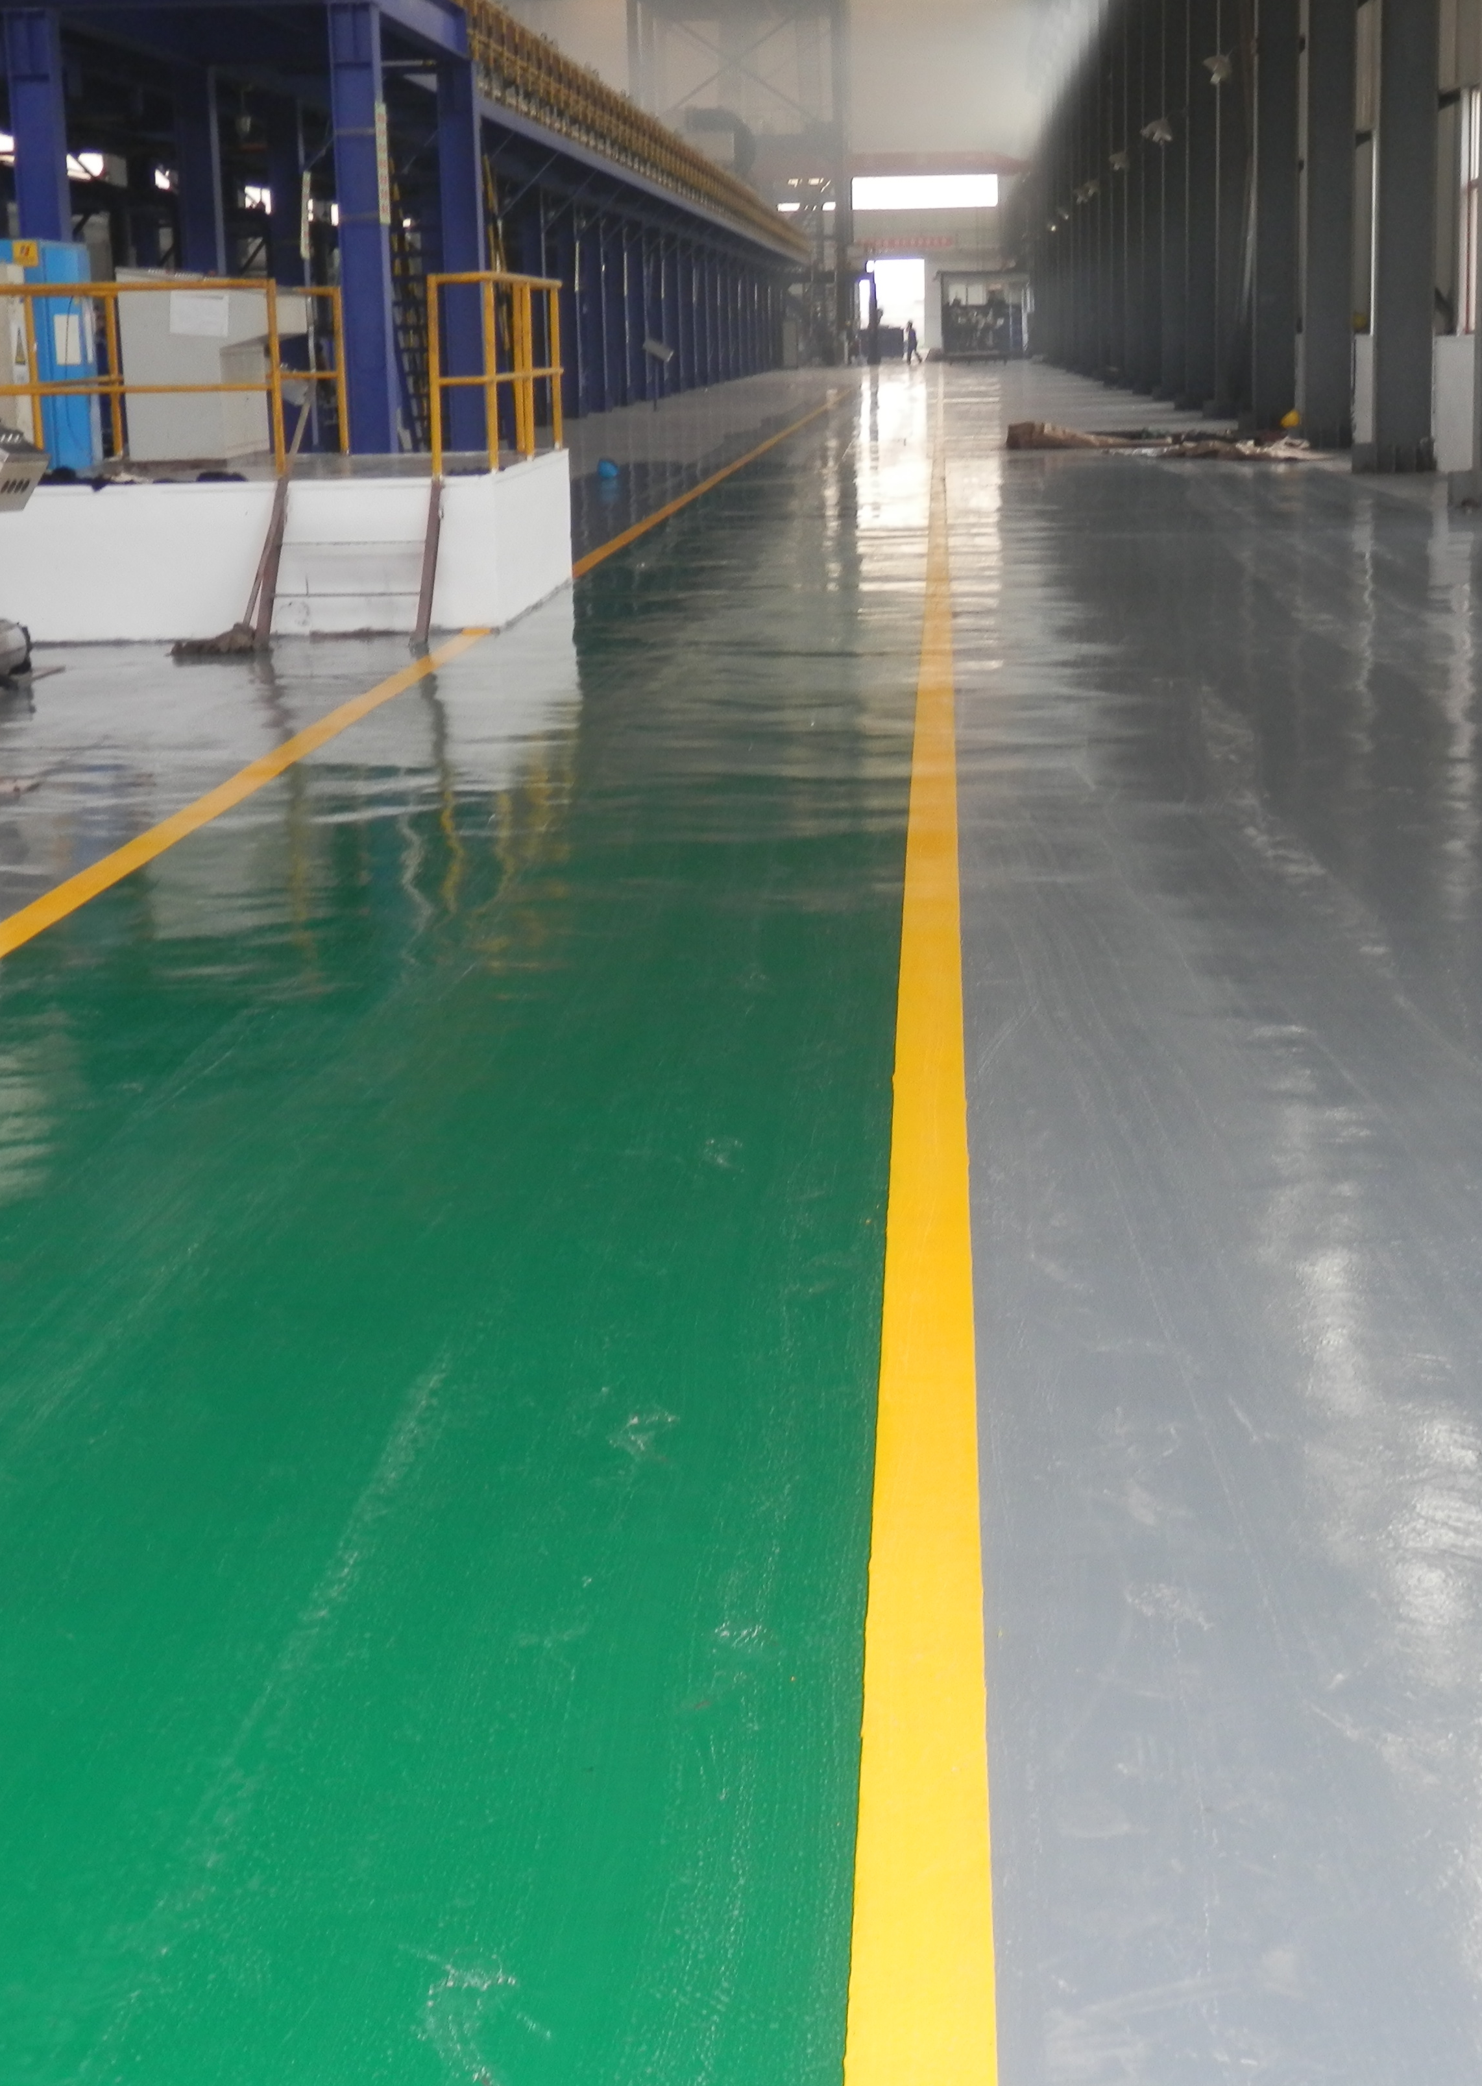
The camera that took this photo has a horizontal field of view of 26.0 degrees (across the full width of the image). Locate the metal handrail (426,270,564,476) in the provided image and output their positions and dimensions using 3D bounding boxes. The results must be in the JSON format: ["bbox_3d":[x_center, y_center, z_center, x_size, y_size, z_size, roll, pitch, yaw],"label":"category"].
[{"bbox_3d":[-1.309,-3.705,17.712,0.325,0.995,3.079,0,12,4],"label":"metal handrail"}]

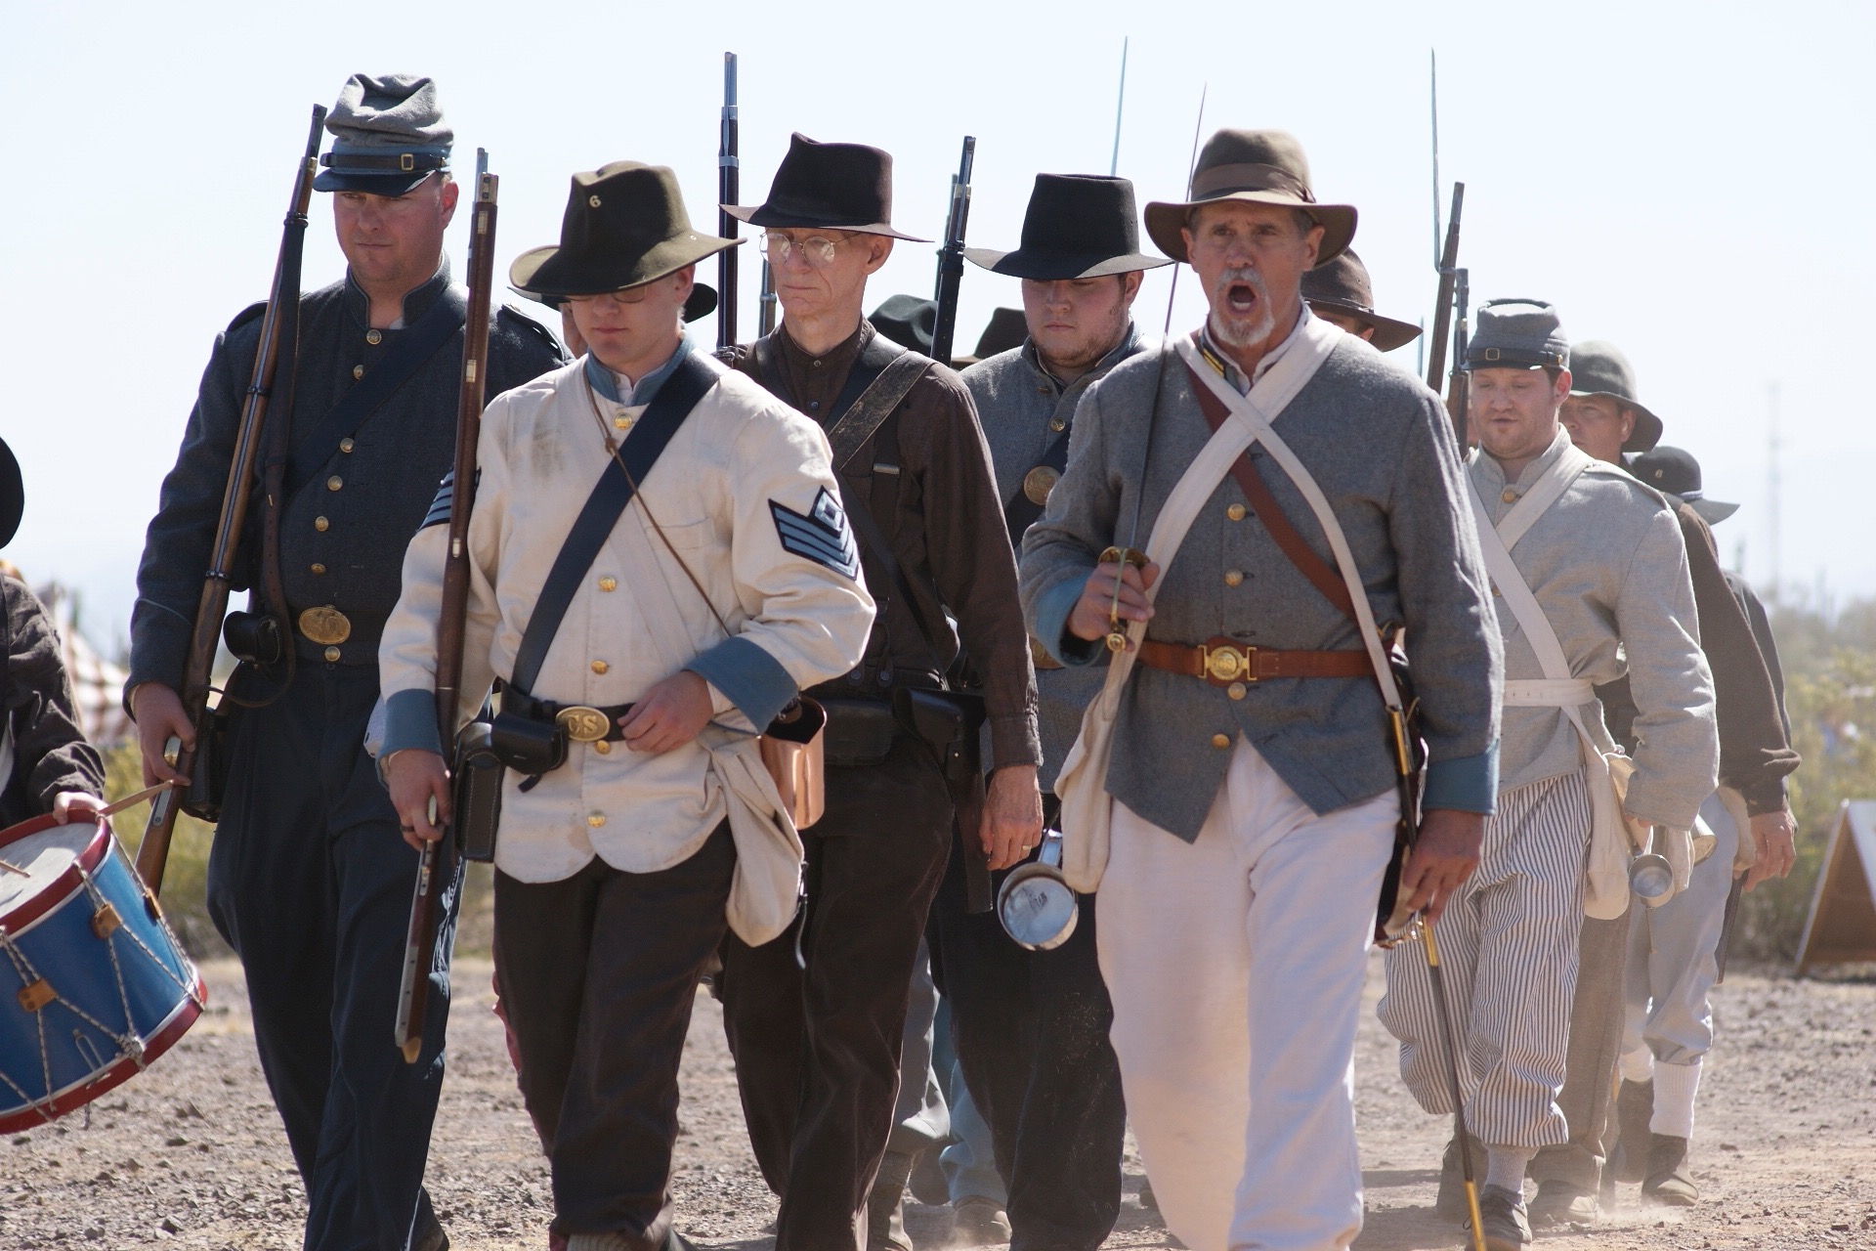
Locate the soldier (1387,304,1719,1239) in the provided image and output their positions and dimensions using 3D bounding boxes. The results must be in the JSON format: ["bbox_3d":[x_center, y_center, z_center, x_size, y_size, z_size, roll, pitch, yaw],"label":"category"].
[{"bbox_3d":[1.160,0.281,20.000,0.620,1.790,0.560,0,-1,15],"label":"soldier"}]

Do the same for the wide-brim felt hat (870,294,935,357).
[{"bbox_3d":[-0.057,-0.552,19.800,0.330,0.145,0.360,0,-1,18],"label":"wide-brim felt hat"}]

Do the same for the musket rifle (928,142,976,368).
[{"bbox_3d":[-0.035,-0.103,17.250,0.060,1.410,0.170,8,-2,-14],"label":"musket rifle"}]

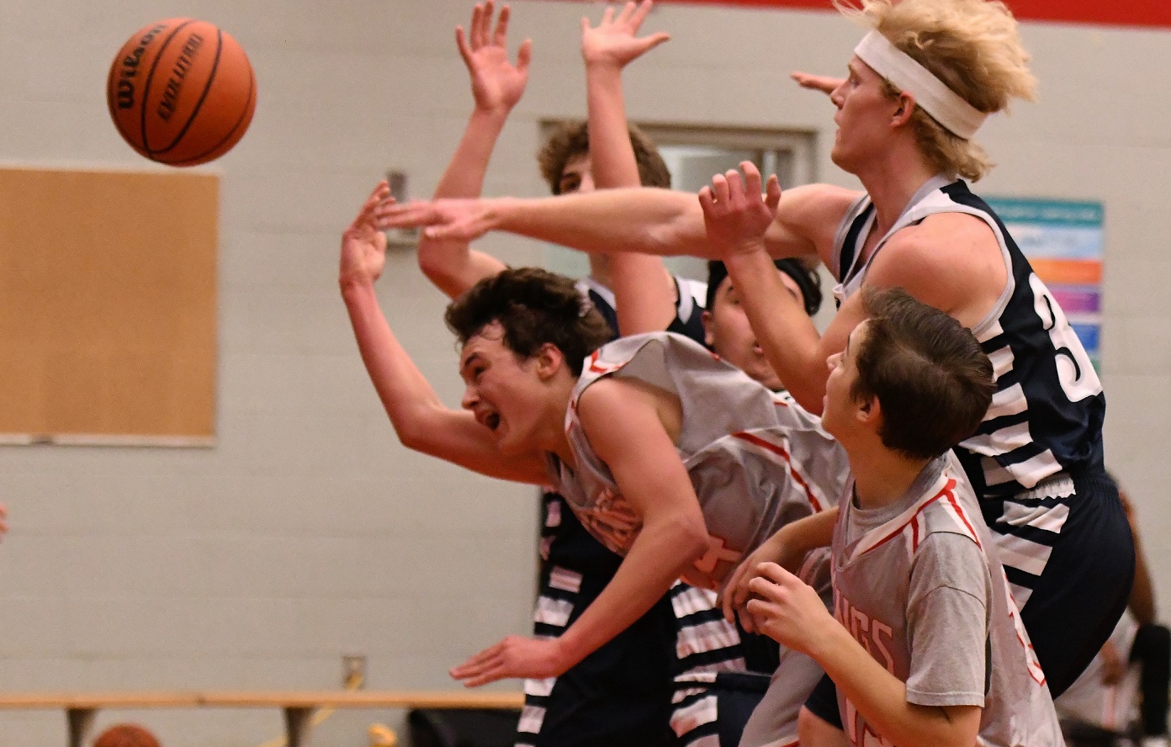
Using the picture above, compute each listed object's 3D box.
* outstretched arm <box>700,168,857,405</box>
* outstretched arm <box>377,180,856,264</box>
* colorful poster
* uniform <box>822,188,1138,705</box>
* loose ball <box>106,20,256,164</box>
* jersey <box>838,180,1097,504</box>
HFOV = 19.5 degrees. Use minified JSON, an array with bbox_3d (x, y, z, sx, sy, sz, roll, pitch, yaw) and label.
[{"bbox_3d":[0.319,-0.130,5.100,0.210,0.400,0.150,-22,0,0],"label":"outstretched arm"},{"bbox_3d":[0.050,-0.239,5.380,0.770,0.130,0.130,1,0,0],"label":"outstretched arm"},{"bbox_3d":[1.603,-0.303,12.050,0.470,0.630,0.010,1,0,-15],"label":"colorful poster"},{"bbox_3d":[0.603,0.118,5.250,0.480,0.850,0.460,-3,0,-7],"label":"uniform"},{"bbox_3d":[-0.649,-0.453,5.500,0.240,0.240,0.240,1,0,0],"label":"loose ball"},{"bbox_3d":[0.583,-0.045,5.250,0.340,0.560,0.430,-19,0,-9],"label":"jersey"}]

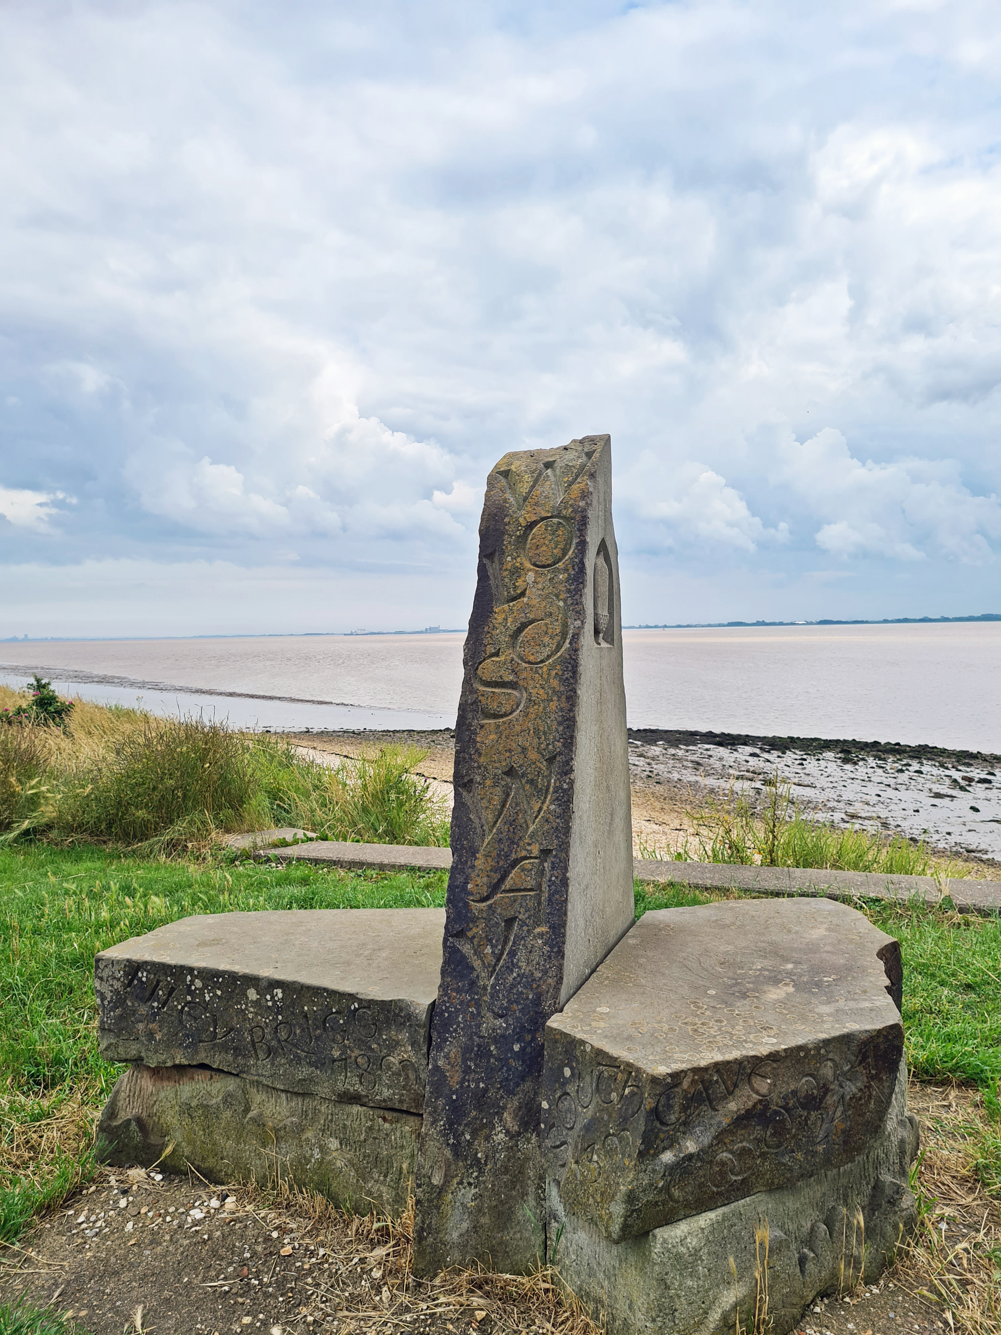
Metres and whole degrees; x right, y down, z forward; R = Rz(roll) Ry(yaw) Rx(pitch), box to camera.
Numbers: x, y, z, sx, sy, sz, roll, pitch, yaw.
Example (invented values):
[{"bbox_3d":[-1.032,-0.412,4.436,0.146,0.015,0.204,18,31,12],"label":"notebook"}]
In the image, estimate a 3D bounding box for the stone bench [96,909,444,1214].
[{"bbox_3d":[-0.511,1.094,3.089,1.107,0.547,0.880,0,2,23],"label":"stone bench"}]

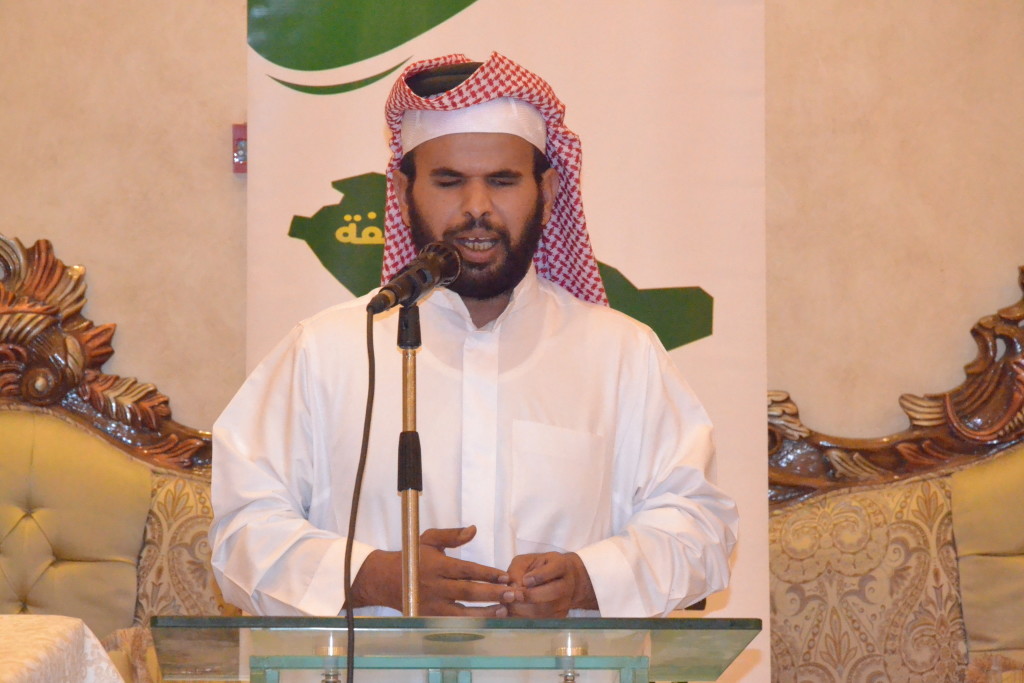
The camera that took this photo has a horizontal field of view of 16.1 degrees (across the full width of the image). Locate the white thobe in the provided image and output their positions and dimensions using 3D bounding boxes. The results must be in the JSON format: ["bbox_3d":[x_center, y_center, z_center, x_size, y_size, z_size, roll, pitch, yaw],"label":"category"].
[{"bbox_3d":[-0.043,0.605,4.170,0.610,1.380,0.400,0,0,0],"label":"white thobe"}]

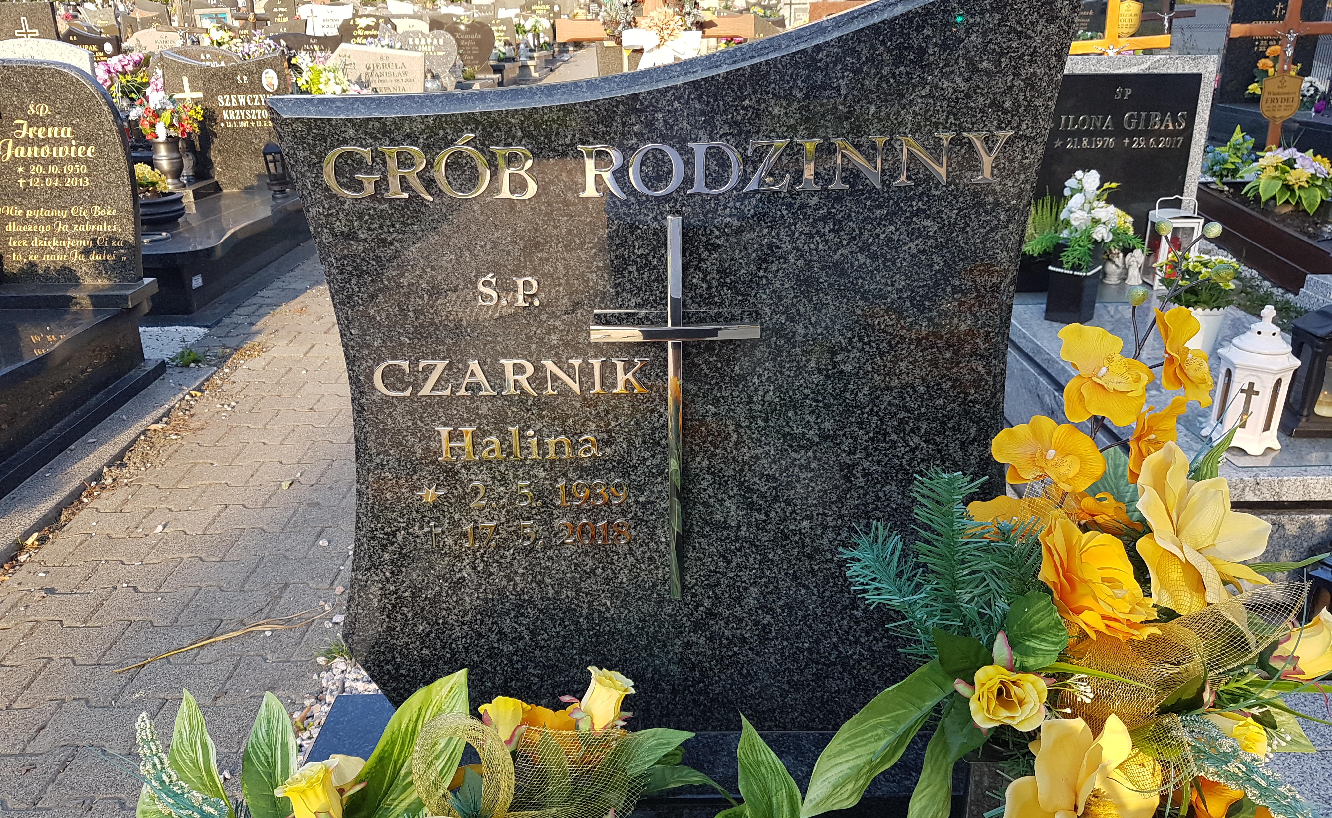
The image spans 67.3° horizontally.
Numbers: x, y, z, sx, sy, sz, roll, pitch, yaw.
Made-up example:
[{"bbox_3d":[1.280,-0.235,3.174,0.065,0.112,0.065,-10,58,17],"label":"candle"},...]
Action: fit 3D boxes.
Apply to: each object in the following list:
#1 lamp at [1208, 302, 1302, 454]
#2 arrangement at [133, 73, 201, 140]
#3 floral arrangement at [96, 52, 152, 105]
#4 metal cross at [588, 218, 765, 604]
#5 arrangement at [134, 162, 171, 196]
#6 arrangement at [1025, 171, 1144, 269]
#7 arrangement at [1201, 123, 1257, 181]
[{"bbox_3d":[1.231,-0.069,2.089,0.150,0.304,0.135,15,28,34],"label":"lamp"},{"bbox_3d":[-2.602,-1.577,5.217,0.325,0.335,0.290,-6,23,-10],"label":"arrangement"},{"bbox_3d":[-3.889,-2.366,7.143,0.380,0.330,0.310,-6,23,-10],"label":"floral arrangement"},{"bbox_3d":[0.015,0.017,1.391,0.227,0.569,0.042,-1,21,1],"label":"metal cross"},{"bbox_3d":[-2.440,-1.082,4.730,0.180,0.145,0.170,-1,23,1],"label":"arrangement"},{"bbox_3d":[1.200,-0.545,2.881,0.320,0.265,0.250,1,23,6],"label":"arrangement"},{"bbox_3d":[3.027,-1.375,5.384,0.270,0.270,0.220,2,23,8],"label":"arrangement"}]

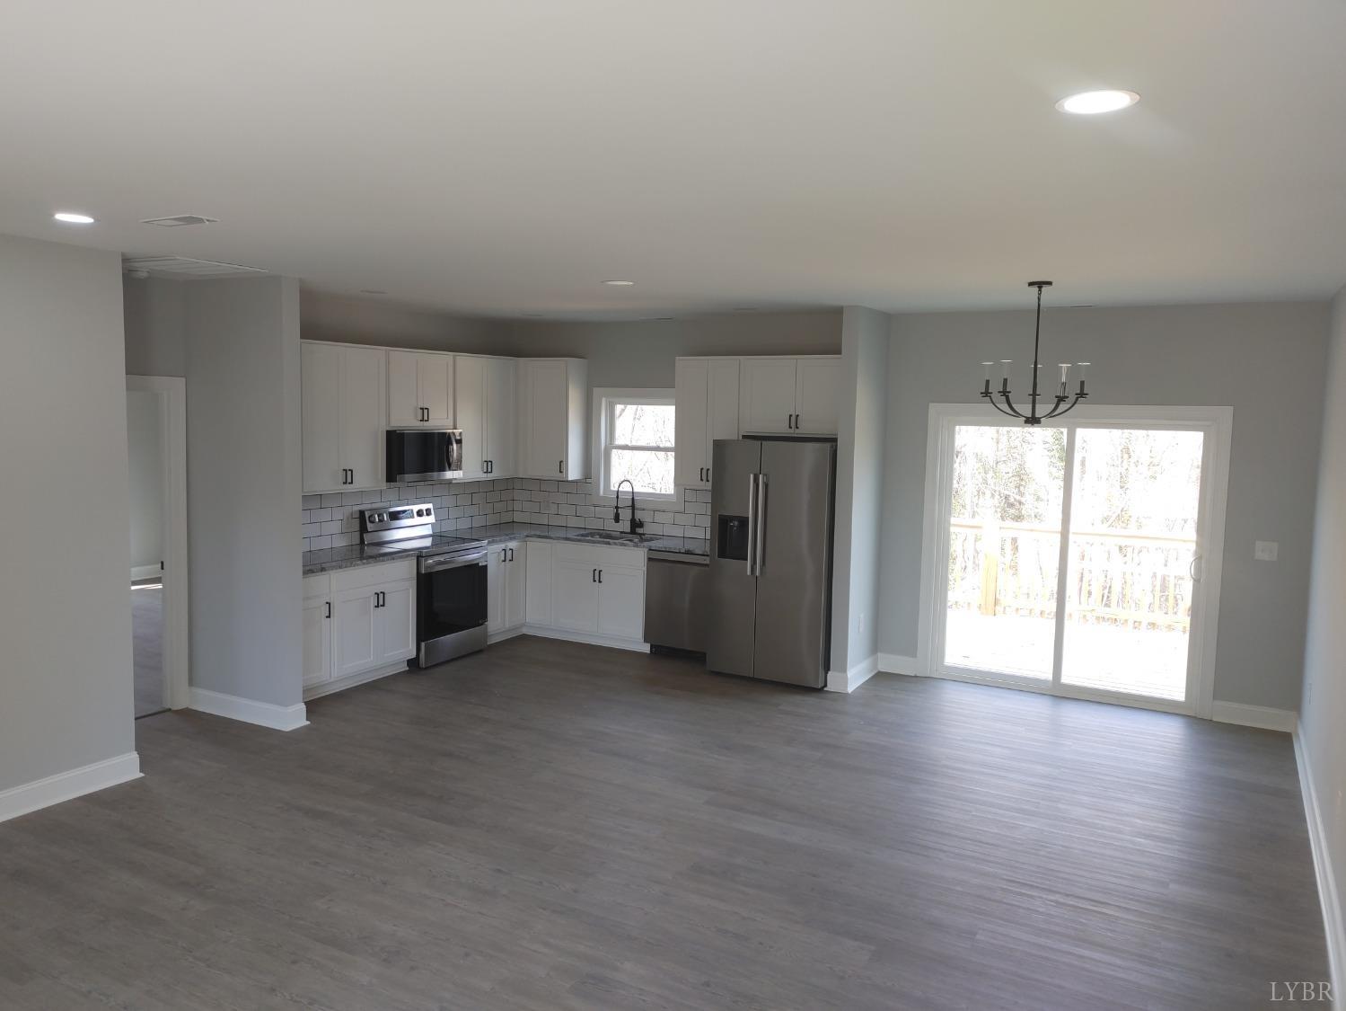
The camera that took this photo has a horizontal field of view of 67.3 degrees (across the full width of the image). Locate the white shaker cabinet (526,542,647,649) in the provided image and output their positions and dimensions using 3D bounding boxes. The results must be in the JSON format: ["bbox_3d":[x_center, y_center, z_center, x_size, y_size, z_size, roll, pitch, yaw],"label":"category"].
[{"bbox_3d":[-0.604,0.735,8.820,1.250,0.882,0.636,4,6,29],"label":"white shaker cabinet"}]

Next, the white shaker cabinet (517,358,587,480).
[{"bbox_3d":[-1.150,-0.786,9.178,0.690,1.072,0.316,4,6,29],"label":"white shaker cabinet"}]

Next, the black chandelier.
[{"bbox_3d":[2.035,-0.849,5.671,0.590,0.788,0.580,4,6,29],"label":"black chandelier"}]

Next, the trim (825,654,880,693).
[{"bbox_3d":[1.369,1.253,7.661,0.170,0.142,0.720,4,6,29],"label":"trim"}]

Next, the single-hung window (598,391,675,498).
[{"bbox_3d":[-0.293,-0.502,8.831,0.875,0.980,0.100,4,6,29],"label":"single-hung window"}]

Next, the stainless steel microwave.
[{"bbox_3d":[-2.083,-0.400,8.160,0.420,0.415,0.760,4,6,29],"label":"stainless steel microwave"}]

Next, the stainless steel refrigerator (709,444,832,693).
[{"bbox_3d":[0.876,0.403,7.772,0.913,1.795,0.870,4,6,29],"label":"stainless steel refrigerator"}]

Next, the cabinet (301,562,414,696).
[{"bbox_3d":[-2.462,0.831,7.210,0.635,0.855,1.110,4,6,29],"label":"cabinet"}]

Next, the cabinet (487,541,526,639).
[{"bbox_3d":[-1.669,0.696,8.636,0.635,0.835,0.535,4,6,29],"label":"cabinet"}]

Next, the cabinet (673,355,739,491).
[{"bbox_3d":[0.342,-0.673,8.248,0.581,1.055,0.315,4,6,29],"label":"cabinet"}]

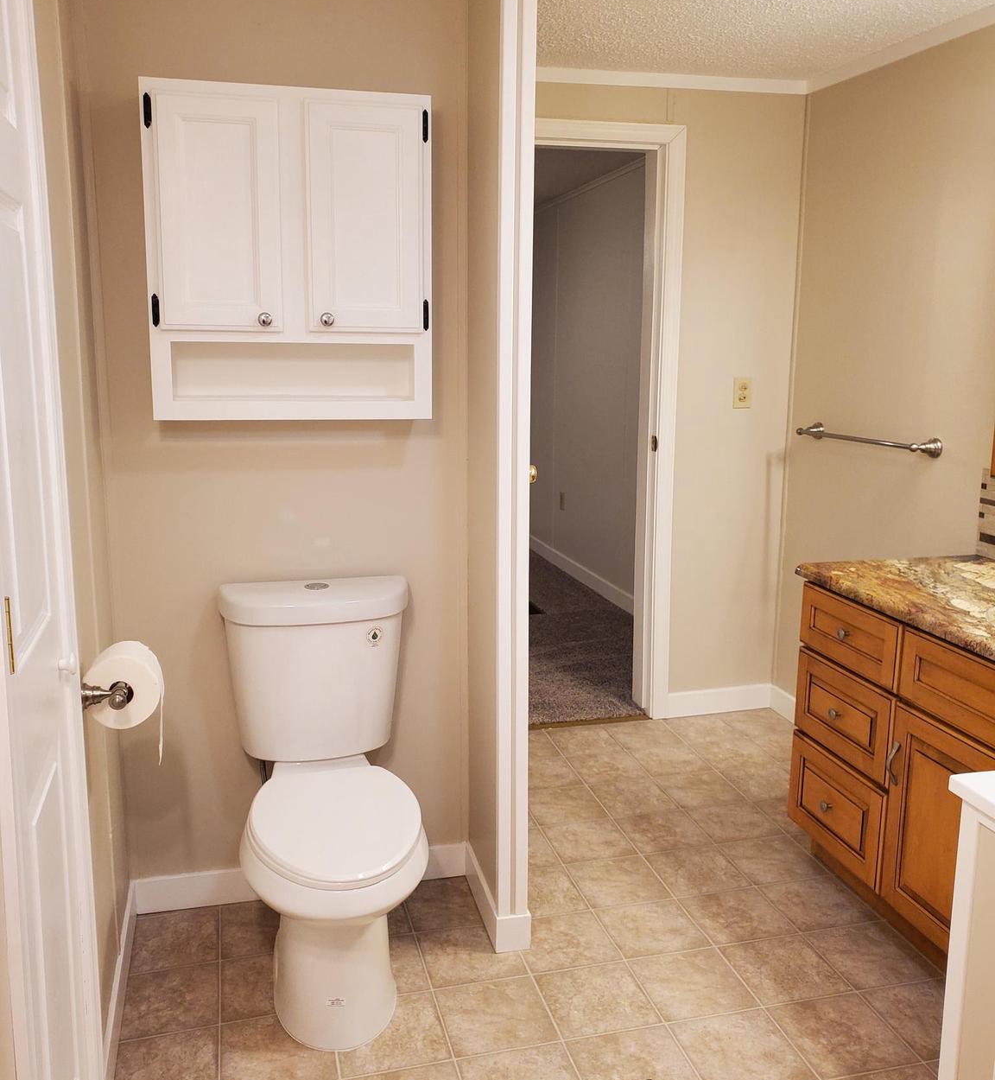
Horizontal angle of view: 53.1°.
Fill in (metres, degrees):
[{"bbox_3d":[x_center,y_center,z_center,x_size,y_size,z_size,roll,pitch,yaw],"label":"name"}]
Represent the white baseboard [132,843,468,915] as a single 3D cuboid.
[{"bbox_3d":[-0.477,0.842,2.493,0.806,0.091,0.014,-2,11,-14],"label":"white baseboard"}]

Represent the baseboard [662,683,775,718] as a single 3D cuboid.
[{"bbox_3d":[0.847,0.607,3.789,0.440,0.098,0.014,-2,11,-14],"label":"baseboard"}]

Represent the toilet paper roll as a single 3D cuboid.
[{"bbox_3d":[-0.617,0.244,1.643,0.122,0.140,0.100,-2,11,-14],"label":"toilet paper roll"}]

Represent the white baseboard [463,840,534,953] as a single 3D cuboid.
[{"bbox_3d":[-0.006,0.856,2.425,0.082,0.091,0.355,-2,11,-14],"label":"white baseboard"}]

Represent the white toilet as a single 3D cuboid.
[{"bbox_3d":[-0.342,0.557,2.080,0.436,0.802,0.715,-2,11,-14],"label":"white toilet"}]

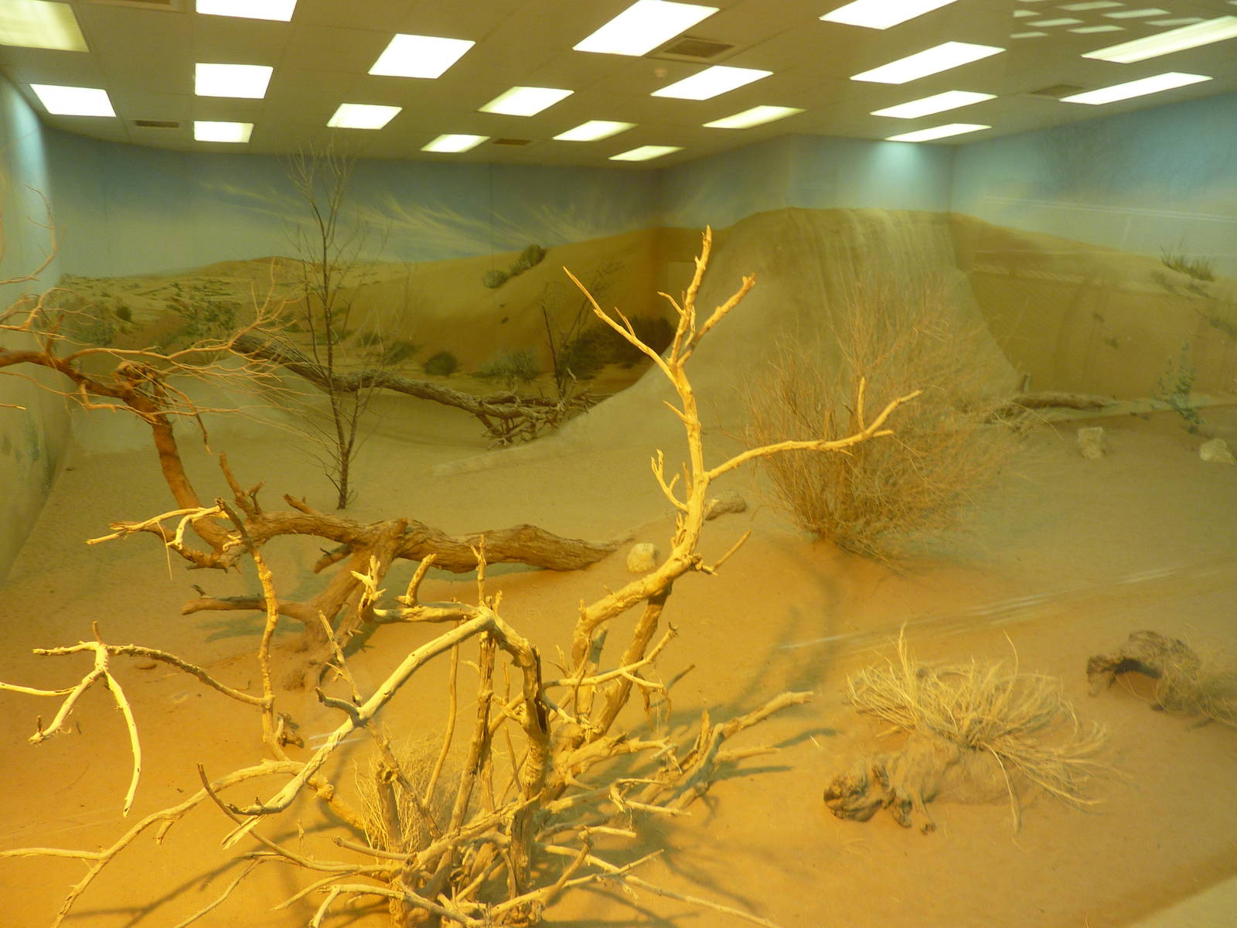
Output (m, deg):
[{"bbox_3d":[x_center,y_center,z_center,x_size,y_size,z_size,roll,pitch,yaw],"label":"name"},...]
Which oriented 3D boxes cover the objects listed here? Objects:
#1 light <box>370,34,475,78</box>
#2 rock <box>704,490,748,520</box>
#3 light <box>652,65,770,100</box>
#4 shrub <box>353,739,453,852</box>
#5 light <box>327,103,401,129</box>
[{"bbox_3d":[-1.451,-2.970,6.492,0.570,0.070,1.160,-6,12,-24],"label":"light"},{"bbox_3d":[0.725,0.268,6.117,0.280,0.160,0.190,0,11,7],"label":"rock"},{"bbox_3d":[0.758,-3.200,7.481,0.570,0.070,1.160,-6,12,-24],"label":"light"},{"bbox_3d":[-0.576,0.903,2.454,0.320,0.310,0.300,-1,11,0],"label":"shrub"},{"bbox_3d":[-2.475,-3.381,8.653,0.570,0.070,1.160,-6,12,-24],"label":"light"}]

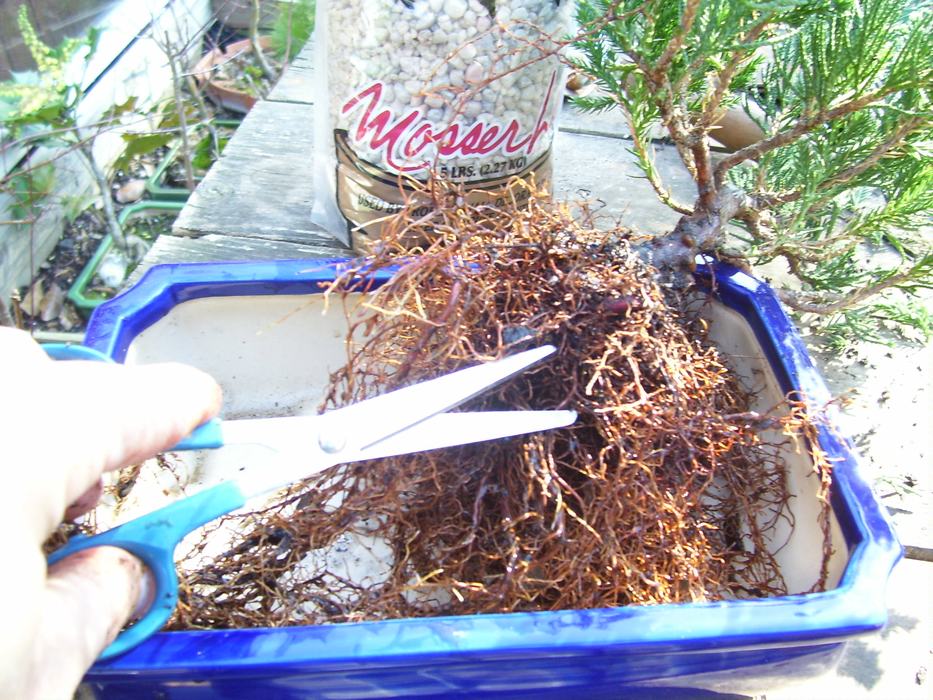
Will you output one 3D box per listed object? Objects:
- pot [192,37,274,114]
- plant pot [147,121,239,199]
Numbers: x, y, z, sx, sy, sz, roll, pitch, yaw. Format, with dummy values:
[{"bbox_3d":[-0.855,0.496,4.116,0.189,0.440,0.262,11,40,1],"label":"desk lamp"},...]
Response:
[{"bbox_3d":[-0.286,-0.395,1.346,0.202,0.047,0.202,0,44,0],"label":"pot"},{"bbox_3d":[-0.275,-0.212,1.148,0.190,0.060,0.168,5,44,4],"label":"plant pot"}]

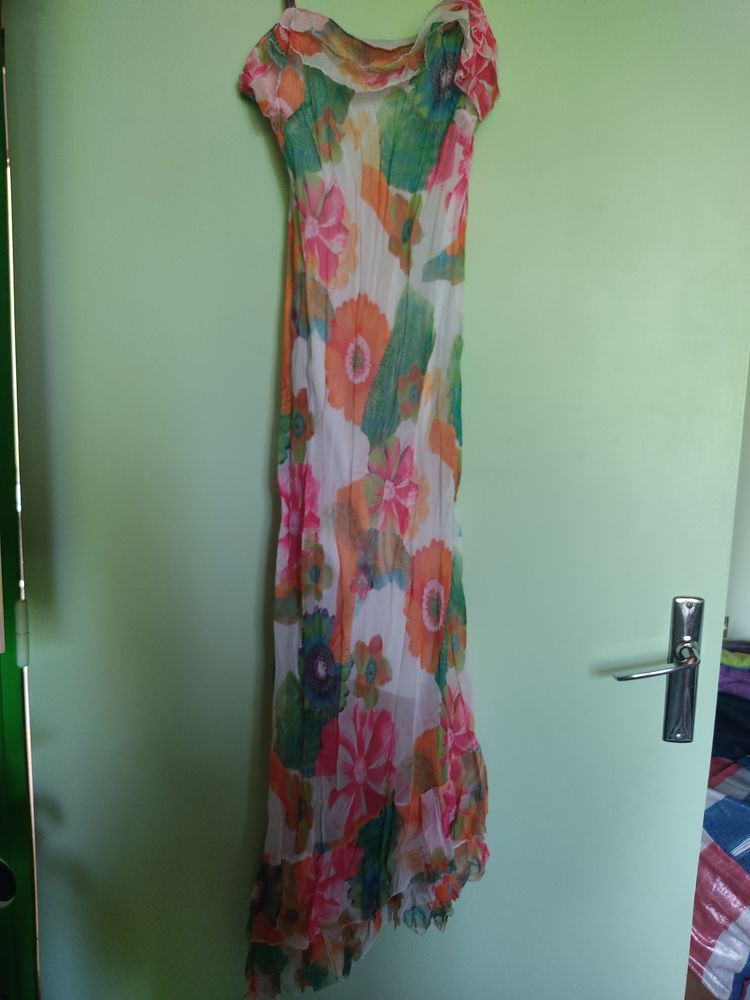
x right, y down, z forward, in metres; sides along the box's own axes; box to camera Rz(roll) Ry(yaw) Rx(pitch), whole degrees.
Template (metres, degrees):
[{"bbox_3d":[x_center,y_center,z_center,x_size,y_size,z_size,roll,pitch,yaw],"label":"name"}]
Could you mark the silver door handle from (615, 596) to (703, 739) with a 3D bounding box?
[{"bbox_3d":[0.342,0.214,0.913,0.117,0.188,0.054,2,8,1],"label":"silver door handle"}]

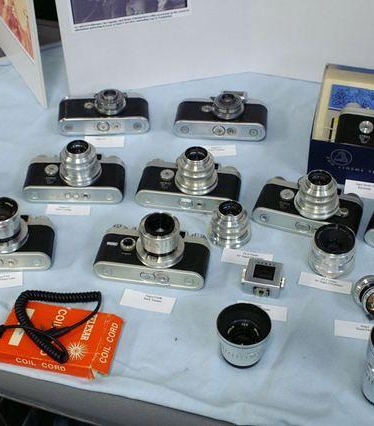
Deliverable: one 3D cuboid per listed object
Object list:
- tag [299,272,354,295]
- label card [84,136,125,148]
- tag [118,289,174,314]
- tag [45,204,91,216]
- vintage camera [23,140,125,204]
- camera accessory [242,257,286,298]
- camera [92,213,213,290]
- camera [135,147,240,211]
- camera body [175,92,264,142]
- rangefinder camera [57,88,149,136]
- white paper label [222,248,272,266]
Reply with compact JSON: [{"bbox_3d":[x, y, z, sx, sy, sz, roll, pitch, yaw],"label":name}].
[{"bbox_3d":[0.165,0.083,0.883,0.061,0.002,0.019,11,44,11],"label":"tag"},{"bbox_3d":[-0.120,-0.104,1.086,0.057,0.002,0.026,0,43,0],"label":"label card"},{"bbox_3d":[-0.044,0.102,0.859,0.060,0.002,0.025,8,44,11],"label":"tag"},{"bbox_3d":[-0.154,-0.005,0.973,0.057,0.001,0.019,1,44,3],"label":"tag"},{"bbox_3d":[-0.147,-0.068,0.982,0.133,0.077,0.080,0,44,1],"label":"vintage camera"},{"bbox_3d":[0.090,0.078,0.874,0.047,0.022,0.037,9,43,9],"label":"camera accessory"},{"bbox_3d":[-0.039,0.029,0.883,0.133,0.082,0.075,6,43,6],"label":"camera"},{"bbox_3d":[0.005,-0.054,0.974,0.133,0.071,0.076,6,44,6],"label":"camera"},{"bbox_3d":[0.050,-0.151,1.095,0.134,0.058,0.068,2,43,3],"label":"camera body"},{"bbox_3d":[-0.120,-0.159,1.091,0.132,0.057,0.076,-1,44,0],"label":"rangefinder camera"},{"bbox_3d":[0.074,0.055,0.913,0.061,0.002,0.024,8,43,9],"label":"white paper label"}]

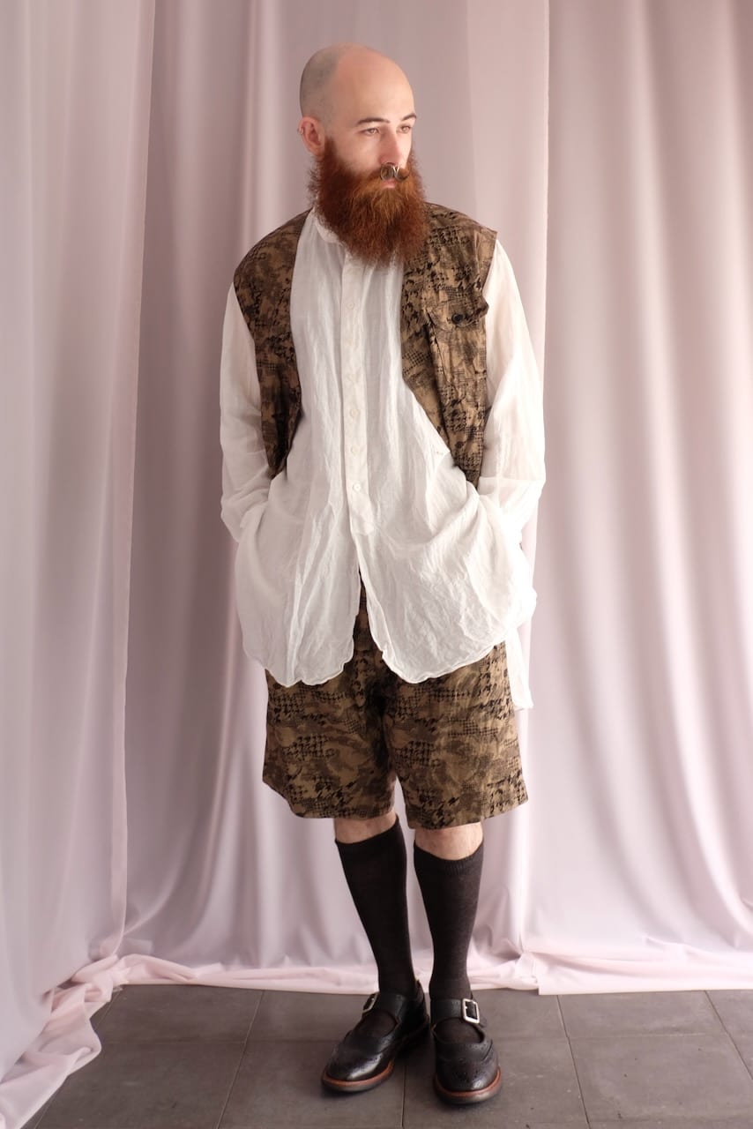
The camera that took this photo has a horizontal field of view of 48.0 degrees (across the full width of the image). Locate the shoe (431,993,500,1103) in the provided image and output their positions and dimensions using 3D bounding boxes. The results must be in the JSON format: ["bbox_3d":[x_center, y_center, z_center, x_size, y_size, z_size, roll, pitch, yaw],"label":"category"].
[{"bbox_3d":[0.161,0.842,1.549,0.110,0.097,0.278,-2,5,-3],"label":"shoe"}]

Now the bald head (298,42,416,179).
[{"bbox_3d":[-0.031,-0.705,1.358,0.165,0.225,0.205,-5,13,-36],"label":"bald head"}]

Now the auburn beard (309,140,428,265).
[{"bbox_3d":[-0.004,-0.568,1.330,0.175,0.200,0.150,-5,11,-34],"label":"auburn beard"}]

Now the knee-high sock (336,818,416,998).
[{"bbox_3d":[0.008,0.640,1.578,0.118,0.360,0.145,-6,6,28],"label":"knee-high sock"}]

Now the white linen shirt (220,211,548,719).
[{"bbox_3d":[0.011,-0.155,1.462,0.560,0.870,0.320,-1,5,9],"label":"white linen shirt"}]

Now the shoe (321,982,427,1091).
[{"bbox_3d":[0.005,0.845,1.563,0.109,0.097,0.278,2,6,37],"label":"shoe"}]

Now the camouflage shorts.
[{"bbox_3d":[0.028,0.165,1.496,0.460,0.530,0.310,0,5,13],"label":"camouflage shorts"}]

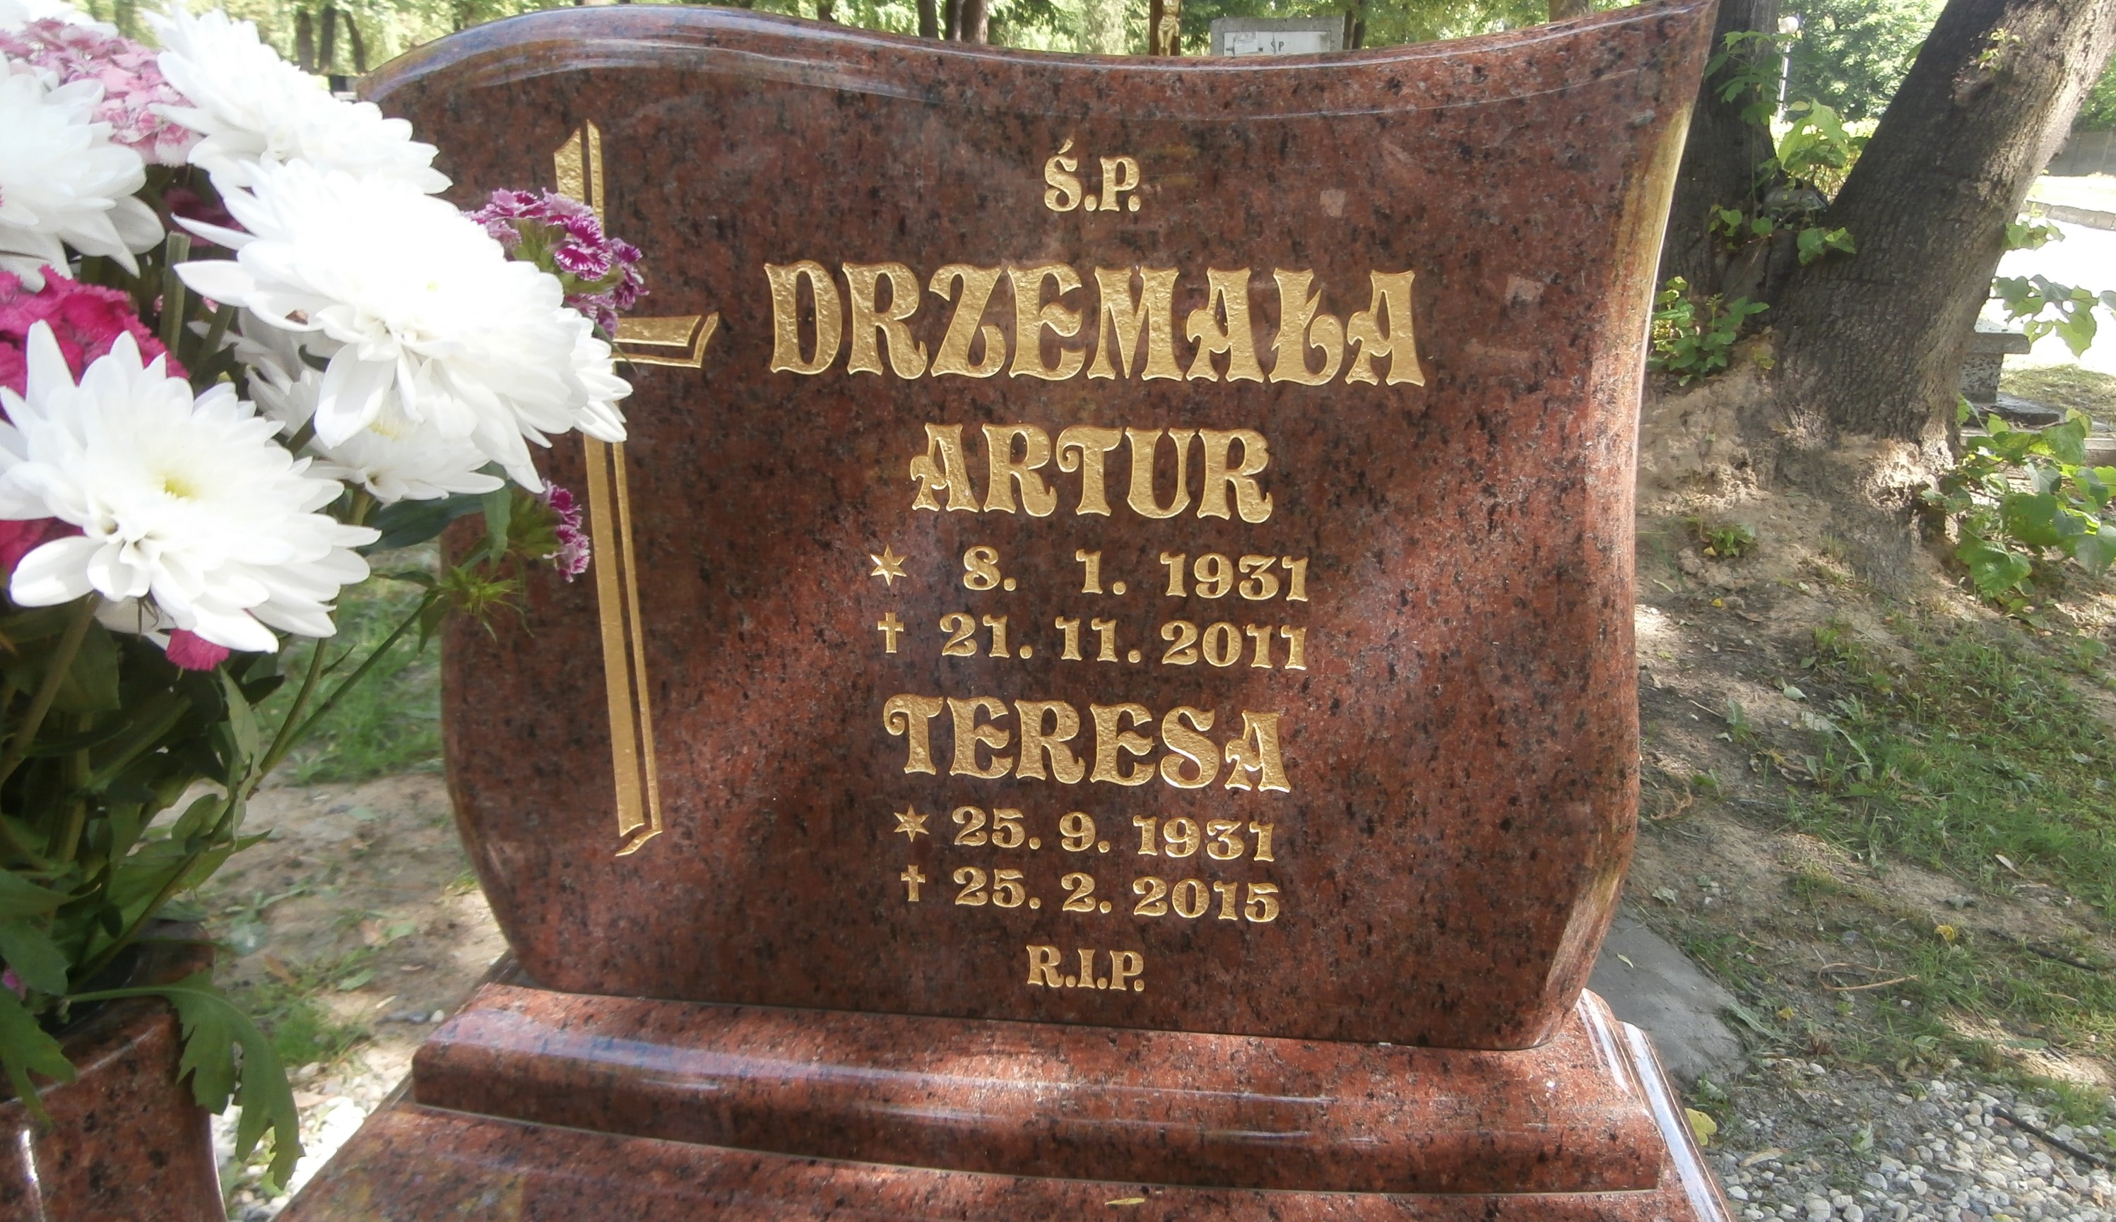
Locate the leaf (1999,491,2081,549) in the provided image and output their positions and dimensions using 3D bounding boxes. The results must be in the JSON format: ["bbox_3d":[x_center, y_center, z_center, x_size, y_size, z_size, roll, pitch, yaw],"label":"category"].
[{"bbox_3d":[1.794,-0.166,2.680,0.130,0.095,0.065,9,21,24],"label":"leaf"}]

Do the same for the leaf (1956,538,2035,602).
[{"bbox_3d":[1.661,-0.075,2.600,0.120,0.100,0.060,9,21,24],"label":"leaf"}]

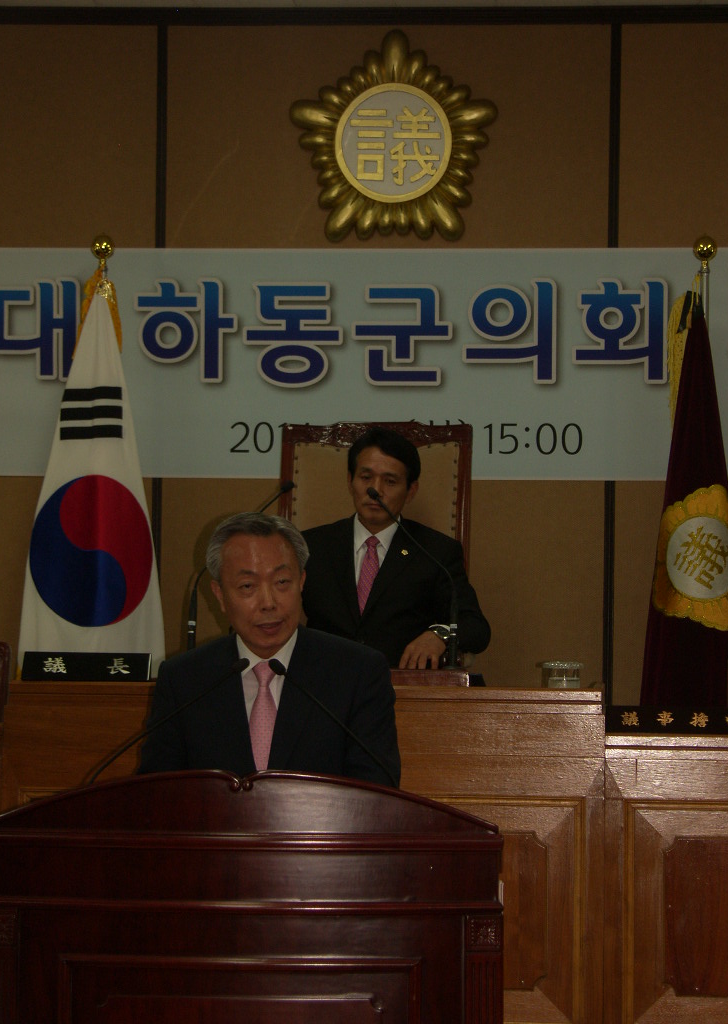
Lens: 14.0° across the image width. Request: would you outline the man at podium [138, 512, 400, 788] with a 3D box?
[{"bbox_3d":[-0.178,0.831,5.186,0.520,1.660,0.420,1,-1,6],"label":"man at podium"}]

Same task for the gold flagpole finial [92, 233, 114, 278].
[{"bbox_3d":[-0.691,-0.683,7.850,0.060,0.116,0.060,1,-1,5],"label":"gold flagpole finial"}]

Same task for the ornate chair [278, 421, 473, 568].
[{"bbox_3d":[0.020,0.427,7.189,0.580,1.300,0.680,1,-1,7],"label":"ornate chair"}]

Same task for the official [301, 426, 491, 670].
[{"bbox_3d":[0.049,0.440,6.909,0.540,1.280,0.820,0,-1,14],"label":"official"}]

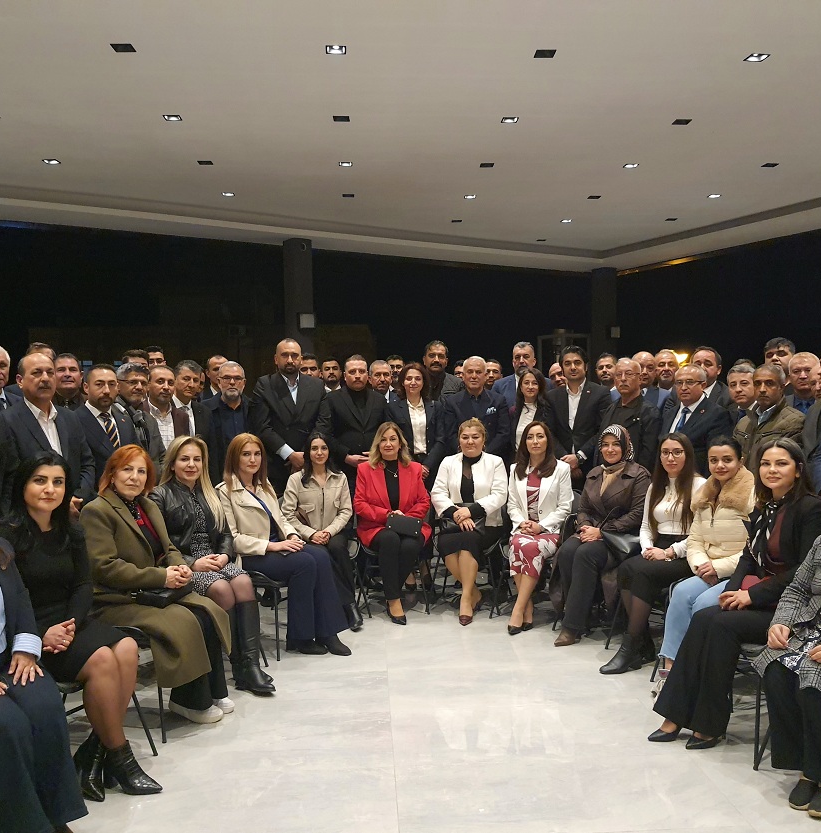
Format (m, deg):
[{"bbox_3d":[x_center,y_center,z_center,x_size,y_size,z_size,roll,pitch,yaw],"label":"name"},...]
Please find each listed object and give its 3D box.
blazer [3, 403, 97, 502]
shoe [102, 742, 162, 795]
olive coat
[{"bbox_3d":[-1.858,0.267,4.258,0.520,0.720,0.300,-2,2,-36],"label":"blazer"},{"bbox_3d":[-1.035,1.299,3.124,0.230,0.180,0.090,0,2,16],"label":"shoe"},{"bbox_3d":[-1.129,0.763,3.790,0.700,0.820,0.540,1,2,37],"label":"olive coat"}]

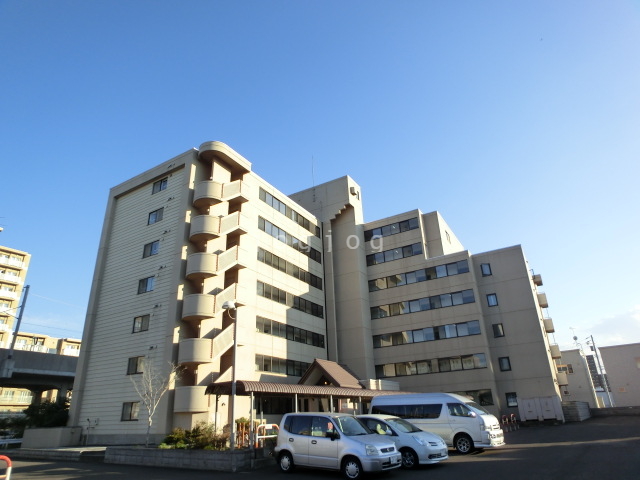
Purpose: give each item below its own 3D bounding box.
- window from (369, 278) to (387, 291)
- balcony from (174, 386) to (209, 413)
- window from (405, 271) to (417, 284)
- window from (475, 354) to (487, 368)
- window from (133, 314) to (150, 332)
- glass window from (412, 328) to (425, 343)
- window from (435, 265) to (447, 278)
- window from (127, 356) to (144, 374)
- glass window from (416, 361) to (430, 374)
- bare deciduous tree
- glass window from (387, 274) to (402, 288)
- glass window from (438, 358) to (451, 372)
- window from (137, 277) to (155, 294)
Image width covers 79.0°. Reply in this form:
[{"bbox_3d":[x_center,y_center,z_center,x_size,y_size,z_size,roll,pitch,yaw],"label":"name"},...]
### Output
[{"bbox_3d":[5.989,4.622,39.824,2.042,1.167,0.120,-15,-27,29],"label":"window"},{"bbox_3d":[-8.105,9.692,23.481,2.350,1.388,1.300,-15,-27,29],"label":"balcony"},{"bbox_3d":[9.248,3.753,38.915,1.000,1.150,0.150,-15,-26,26],"label":"window"},{"bbox_3d":[13.850,10.459,33.490,1.000,1.200,0.150,-16,-26,26],"label":"window"},{"bbox_3d":[-12.714,6.017,27.742,1.680,1.170,0.150,-16,-26,26],"label":"window"},{"bbox_3d":[9.312,9.079,36.648,1.030,1.200,0.120,-15,-27,27],"label":"glass window"},{"bbox_3d":[11.839,3.095,37.624,1.000,1.200,0.150,-16,-26,26],"label":"window"},{"bbox_3d":[-12.360,8.465,26.119,1.700,1.100,0.120,-15,-27,27],"label":"window"},{"bbox_3d":[9.570,11.658,35.535,1.120,1.170,0.150,-15,-26,26],"label":"glass window"},{"bbox_3d":[-8.033,7.911,18.904,2.450,3.950,2.200,7,-25,-20],"label":"bare deciduous tree"},{"bbox_3d":[7.526,4.185,38.961,1.487,1.150,0.120,-15,-27,29],"label":"glass window"},{"bbox_3d":[11.410,11.419,35.395,1.030,1.190,0.120,-16,-27,26],"label":"glass window"},{"bbox_3d":[-12.858,3.373,28.871,1.680,1.170,0.150,-16,-26,26],"label":"window"}]

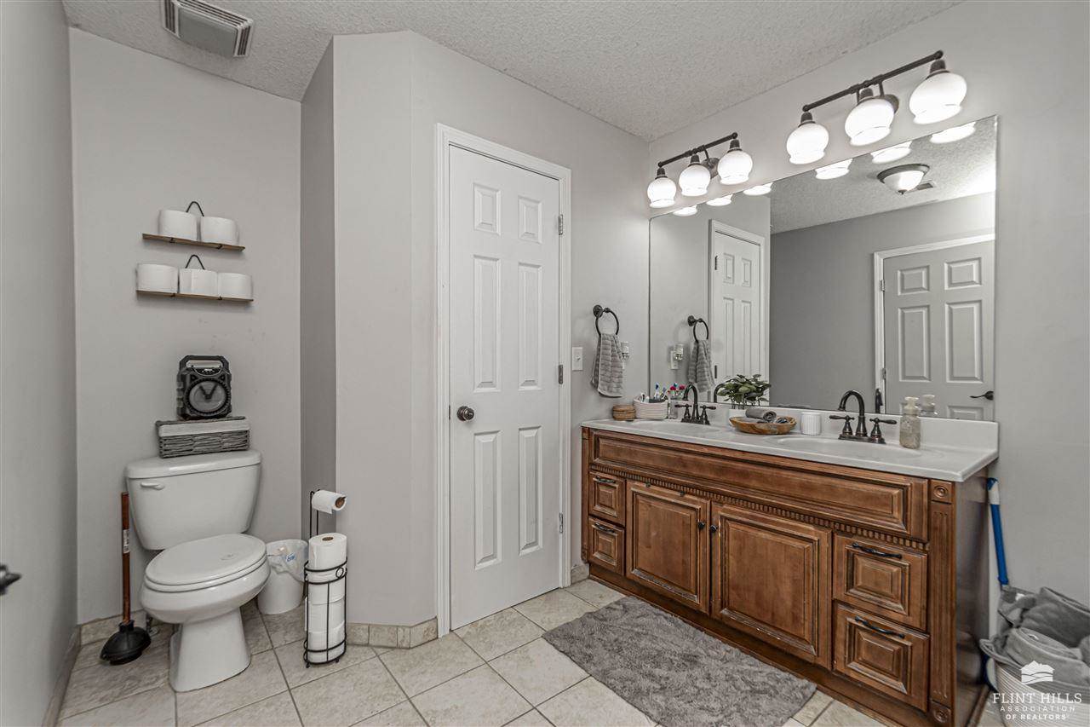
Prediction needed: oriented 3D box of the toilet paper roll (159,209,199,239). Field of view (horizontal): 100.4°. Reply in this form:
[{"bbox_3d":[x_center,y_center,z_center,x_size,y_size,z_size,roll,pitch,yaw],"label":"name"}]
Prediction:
[{"bbox_3d":[-1.583,-0.589,1.959,0.129,0.107,0.129,0,0,-38],"label":"toilet paper roll"}]

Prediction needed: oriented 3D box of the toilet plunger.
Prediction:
[{"bbox_3d":[-1.621,0.816,1.763,0.145,0.637,0.145,0,1,-39],"label":"toilet plunger"}]

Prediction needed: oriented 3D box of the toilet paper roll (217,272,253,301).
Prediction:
[{"bbox_3d":[-1.403,-0.342,2.057,0.131,0.112,0.131,0,1,-39],"label":"toilet paper roll"}]

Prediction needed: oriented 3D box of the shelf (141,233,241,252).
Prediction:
[{"bbox_3d":[-1.515,-0.512,1.975,0.344,0.013,0.122,0,1,-39],"label":"shelf"}]

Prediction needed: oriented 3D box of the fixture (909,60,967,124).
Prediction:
[{"bbox_3d":[1.327,-0.924,1.536,0.148,0.168,0.148,0,1,-39],"label":"fixture"}]

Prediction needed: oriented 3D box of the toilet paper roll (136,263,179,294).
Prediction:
[{"bbox_3d":[-1.636,-0.353,1.917,0.129,0.107,0.129,0,0,-38],"label":"toilet paper roll"}]

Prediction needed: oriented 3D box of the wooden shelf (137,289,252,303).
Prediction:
[{"bbox_3d":[-1.512,-0.281,1.980,0.394,0.013,0.122,0,1,-39],"label":"wooden shelf"}]

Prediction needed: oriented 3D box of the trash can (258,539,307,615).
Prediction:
[{"bbox_3d":[-1.228,0.987,2.112,0.215,0.268,0.215,0,0,-38],"label":"trash can"}]

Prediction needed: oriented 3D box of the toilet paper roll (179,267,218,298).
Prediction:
[{"bbox_3d":[-1.528,-0.353,2.003,0.129,0.107,0.129,0,0,-38],"label":"toilet paper roll"}]

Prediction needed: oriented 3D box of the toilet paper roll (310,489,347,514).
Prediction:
[{"bbox_3d":[-0.821,0.524,1.731,0.105,0.065,0.063,0,0,22],"label":"toilet paper roll"}]

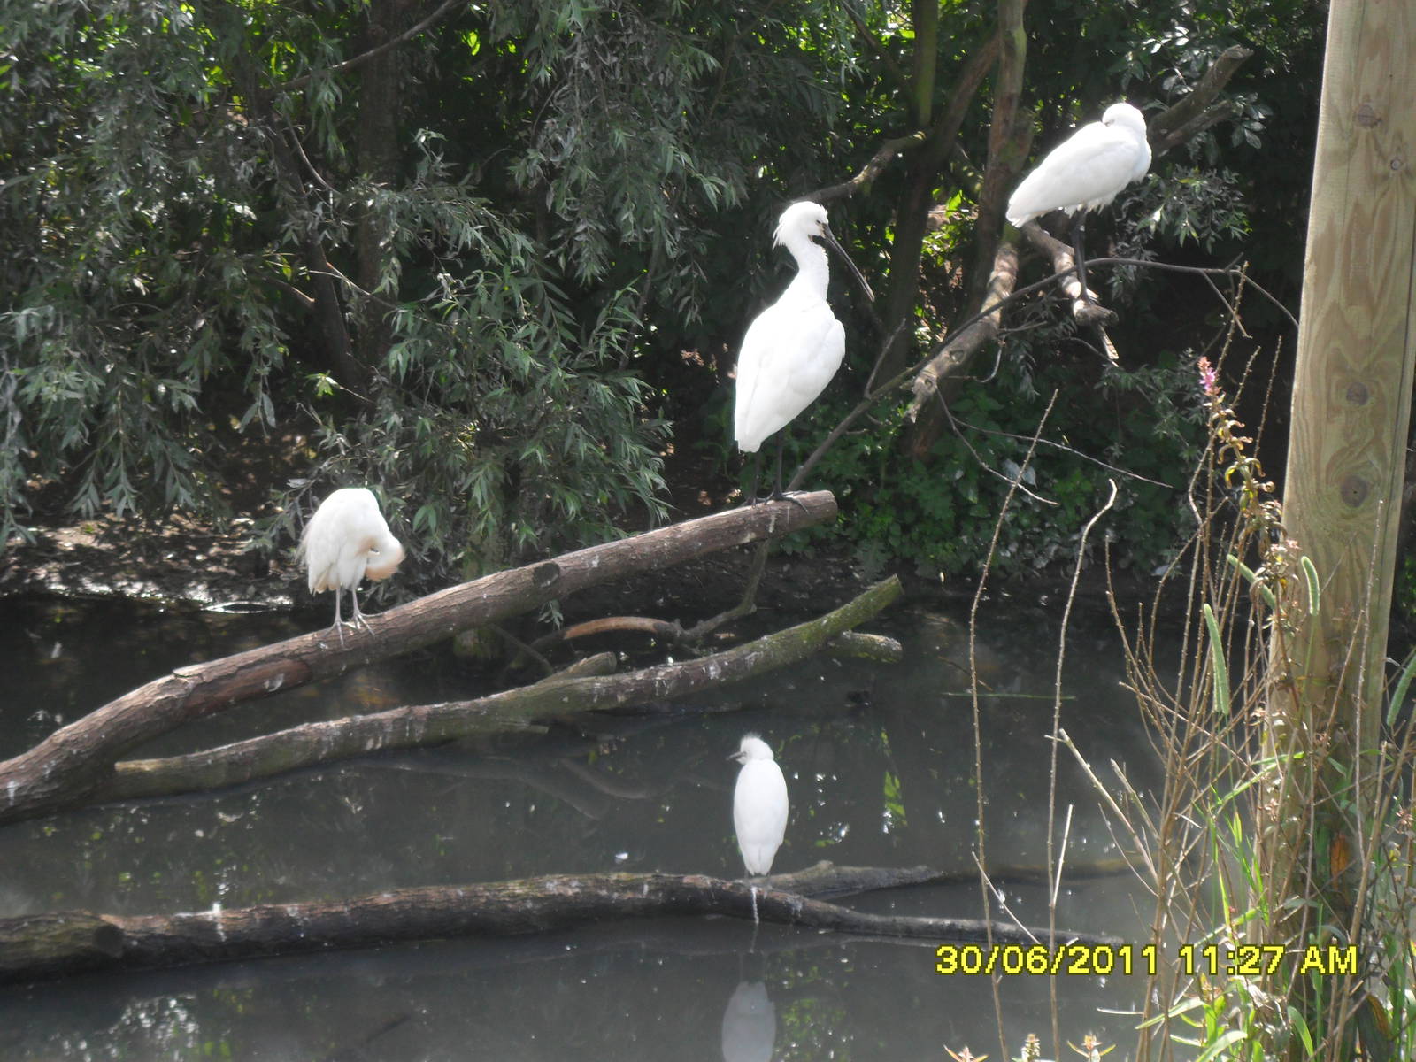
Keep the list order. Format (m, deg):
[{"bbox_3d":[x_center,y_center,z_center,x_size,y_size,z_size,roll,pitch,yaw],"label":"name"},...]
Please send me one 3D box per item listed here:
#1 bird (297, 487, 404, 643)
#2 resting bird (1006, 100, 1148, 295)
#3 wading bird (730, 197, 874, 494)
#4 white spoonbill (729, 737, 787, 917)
[{"bbox_3d":[-0.786,0.072,6.650,0.160,0.330,0.240,-10,18,-43],"label":"bird"},{"bbox_3d":[0.967,-0.861,7.900,0.400,0.520,0.200,4,14,8],"label":"resting bird"},{"bbox_3d":[0.222,-0.431,7.100,0.380,0.700,0.220,-10,18,-42],"label":"wading bird"},{"bbox_3d":[0.101,0.572,6.050,0.125,0.325,0.200,2,13,-2],"label":"white spoonbill"}]

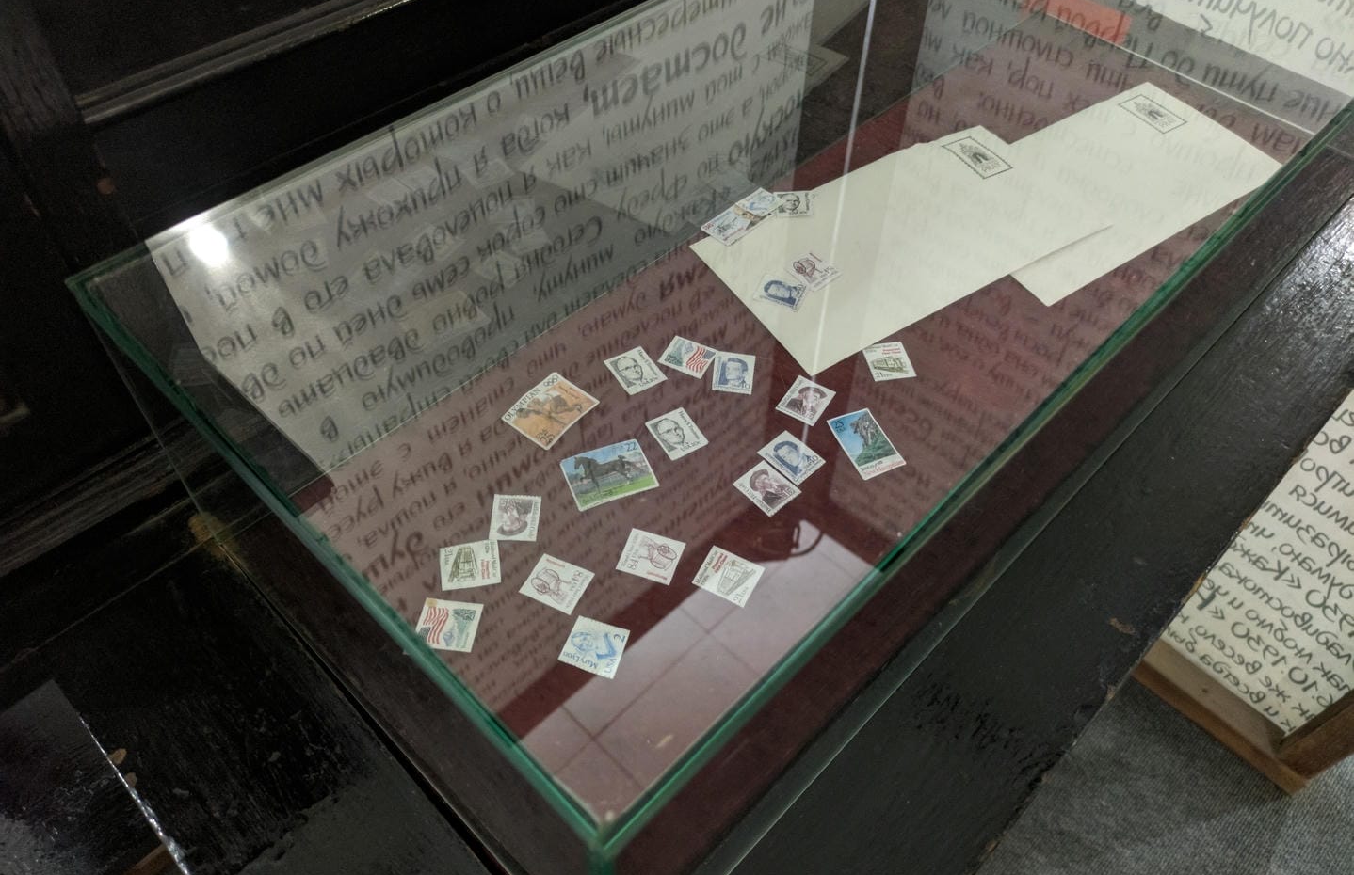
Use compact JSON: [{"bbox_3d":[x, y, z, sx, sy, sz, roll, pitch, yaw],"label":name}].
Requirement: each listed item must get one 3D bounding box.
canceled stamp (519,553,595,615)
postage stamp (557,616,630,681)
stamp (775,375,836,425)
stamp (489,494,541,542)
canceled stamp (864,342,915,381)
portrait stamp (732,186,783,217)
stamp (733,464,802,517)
[{"bbox_3d":[-0.053,0.064,0.431,0.025,0.001,0.022,22,55,13],"label":"canceled stamp"},{"bbox_3d":[-0.034,0.088,0.414,0.025,0.001,0.022,16,54,9],"label":"postage stamp"},{"bbox_3d":[0.066,-0.019,0.498,0.022,0.001,0.025,27,57,17],"label":"stamp"},{"bbox_3d":[-0.074,0.037,0.450,0.022,0.001,0.025,2,53,-1],"label":"stamp"},{"bbox_3d":[0.115,-0.041,0.528,0.022,0.001,0.025,-7,54,-8],"label":"canceled stamp"},{"bbox_3d":[0.052,-0.145,0.600,0.021,0.001,0.024,37,60,23],"label":"portrait stamp"},{"bbox_3d":[0.044,0.025,0.476,0.022,0.001,0.025,-36,62,-25],"label":"stamp"}]

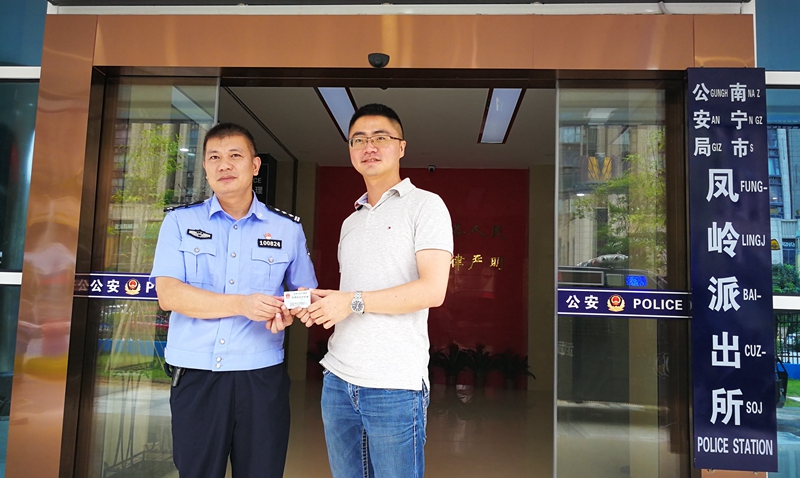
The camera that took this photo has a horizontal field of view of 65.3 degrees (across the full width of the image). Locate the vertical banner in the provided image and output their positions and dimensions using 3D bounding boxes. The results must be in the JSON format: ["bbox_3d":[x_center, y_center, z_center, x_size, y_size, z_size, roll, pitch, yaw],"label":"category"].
[{"bbox_3d":[1.663,0.121,3.151,0.391,2.022,0.045,1,-6,4],"label":"vertical banner"}]

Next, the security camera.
[{"bbox_3d":[-0.112,-0.963,3.374,0.118,0.073,0.060,1,-6,4],"label":"security camera"}]

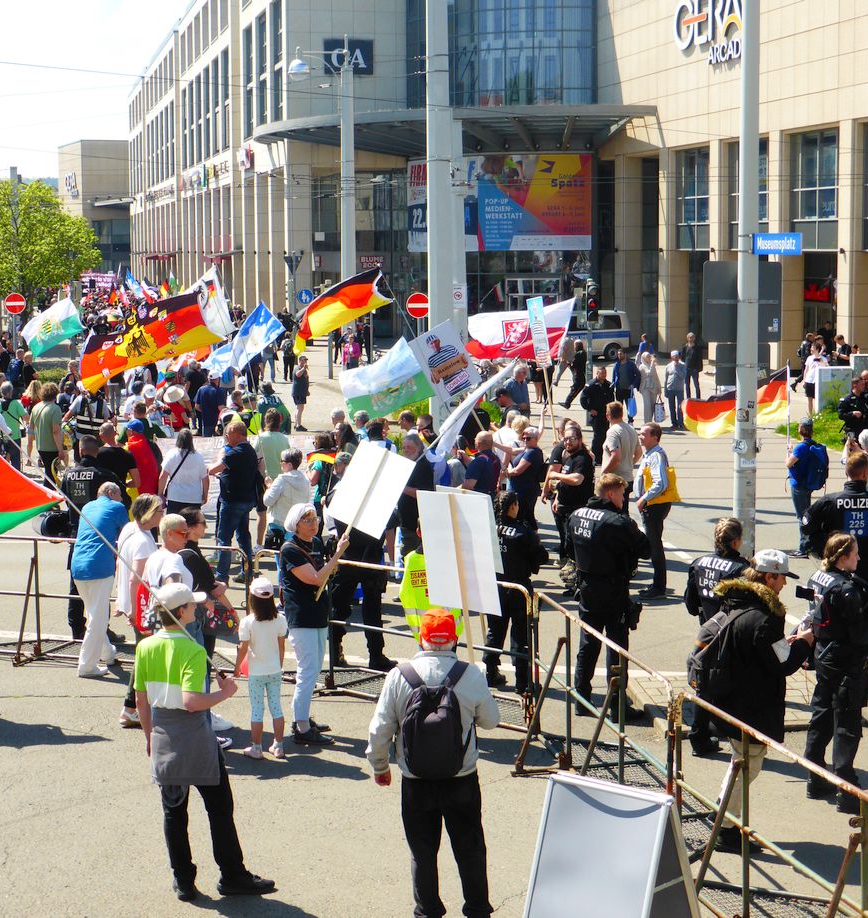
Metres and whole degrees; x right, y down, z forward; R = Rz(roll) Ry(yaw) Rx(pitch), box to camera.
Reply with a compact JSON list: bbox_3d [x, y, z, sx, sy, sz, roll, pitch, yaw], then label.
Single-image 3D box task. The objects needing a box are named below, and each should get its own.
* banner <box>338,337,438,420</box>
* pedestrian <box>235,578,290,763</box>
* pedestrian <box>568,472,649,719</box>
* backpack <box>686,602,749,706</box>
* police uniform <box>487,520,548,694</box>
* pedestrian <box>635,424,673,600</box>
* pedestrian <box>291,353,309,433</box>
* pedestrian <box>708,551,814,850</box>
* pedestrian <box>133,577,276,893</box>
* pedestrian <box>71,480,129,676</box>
[{"bbox_3d":[-0.576,-1.028,21.500,1.250,0.900,0.350,-18,7,-5],"label":"banner"},{"bbox_3d":[-1.216,1.459,11.674,0.390,1.270,0.270,-1,7,-9],"label":"pedestrian"},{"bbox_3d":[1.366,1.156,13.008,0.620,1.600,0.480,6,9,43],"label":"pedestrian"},{"bbox_3d":[1.686,1.159,9.850,0.230,0.500,0.290,12,2,-23],"label":"backpack"},{"bbox_3d":[0.705,1.195,14.012,0.520,1.480,0.420,6,9,43],"label":"police uniform"},{"bbox_3d":[2.317,0.548,17.394,0.400,1.770,0.480,-2,7,-18],"label":"pedestrian"},{"bbox_3d":[-3.021,-1.487,37.205,0.420,1.660,0.470,3,7,25],"label":"pedestrian"},{"bbox_3d":[1.932,1.428,9.845,0.560,1.760,0.500,-3,7,-23],"label":"pedestrian"},{"bbox_3d":[-1.260,1.522,9.016,0.580,1.720,0.560,-6,9,-44],"label":"pedestrian"},{"bbox_3d":[-2.845,1.000,14.063,0.480,1.630,0.400,3,7,22],"label":"pedestrian"}]

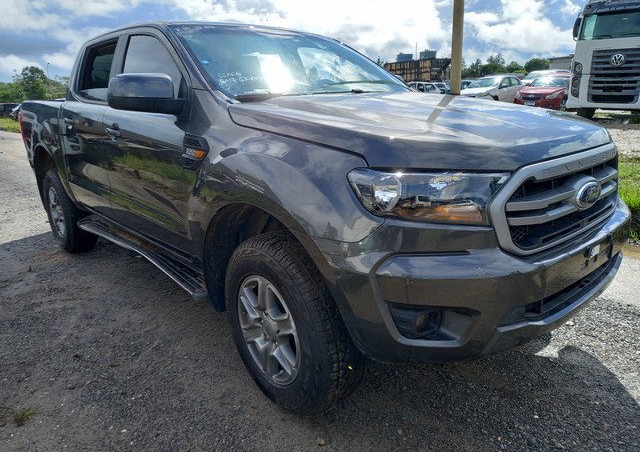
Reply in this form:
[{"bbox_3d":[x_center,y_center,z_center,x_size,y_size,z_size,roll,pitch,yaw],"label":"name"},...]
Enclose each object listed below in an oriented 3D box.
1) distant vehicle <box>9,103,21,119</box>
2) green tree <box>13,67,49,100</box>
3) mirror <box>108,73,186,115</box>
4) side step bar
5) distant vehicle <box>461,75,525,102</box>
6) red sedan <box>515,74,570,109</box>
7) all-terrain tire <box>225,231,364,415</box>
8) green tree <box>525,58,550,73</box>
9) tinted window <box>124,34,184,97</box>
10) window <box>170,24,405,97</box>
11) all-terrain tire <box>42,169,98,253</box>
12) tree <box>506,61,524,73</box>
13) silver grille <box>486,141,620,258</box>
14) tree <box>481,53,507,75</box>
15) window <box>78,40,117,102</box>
[{"bbox_3d":[-29.756,-11.903,47.678,1.750,1.500,4.200,4,18,23],"label":"distant vehicle"},{"bbox_3d":[-35.428,-16.840,57.821,4.600,5.783,4.600,-12,19,-28],"label":"green tree"},{"bbox_3d":[-0.785,-0.593,2.076,0.270,0.190,0.190,-17,22,-40],"label":"mirror"},{"bbox_3d":[-1.172,0.137,2.924,0.180,0.085,1.860,-16,20,-40],"label":"side step bar"},{"bbox_3d":[7.559,-5.875,20.498,1.700,1.480,4.350,13,22,43],"label":"distant vehicle"},{"bbox_3d":[9.800,-5.470,19.130,4.580,1.480,1.790,-17,21,-39],"label":"red sedan"},{"bbox_3d":[-0.135,0.403,1.999,0.260,0.760,0.760,-14,20,-37],"label":"all-terrain tire"},{"bbox_3d":[30.658,-21.545,65.000,4.000,4.300,4.000,-2,16,0],"label":"green tree"},{"bbox_3d":[-0.916,-0.885,2.521,0.050,0.420,0.900,11,3,-44],"label":"tinted window"},{"bbox_3d":[-0.129,-0.989,2.753,1.400,0.130,0.940,-16,50,-40],"label":"window"},{"bbox_3d":[-2.326,-0.146,4.301,0.260,0.760,0.760,-17,22,-40],"label":"all-terrain tire"},{"bbox_3d":[28.861,-22.469,68.536,2.900,3.772,2.900,4,18,22],"label":"tree"},{"bbox_3d":[0.981,-0.128,1.766,1.140,0.320,0.140,-16,20,-40],"label":"silver grille"},{"bbox_3d":[27.165,-24.418,72.751,4.000,5.287,4.000,3,18,20],"label":"tree"},{"bbox_3d":[-1.534,-1.051,3.175,0.050,0.420,0.700,11,3,-44],"label":"window"}]

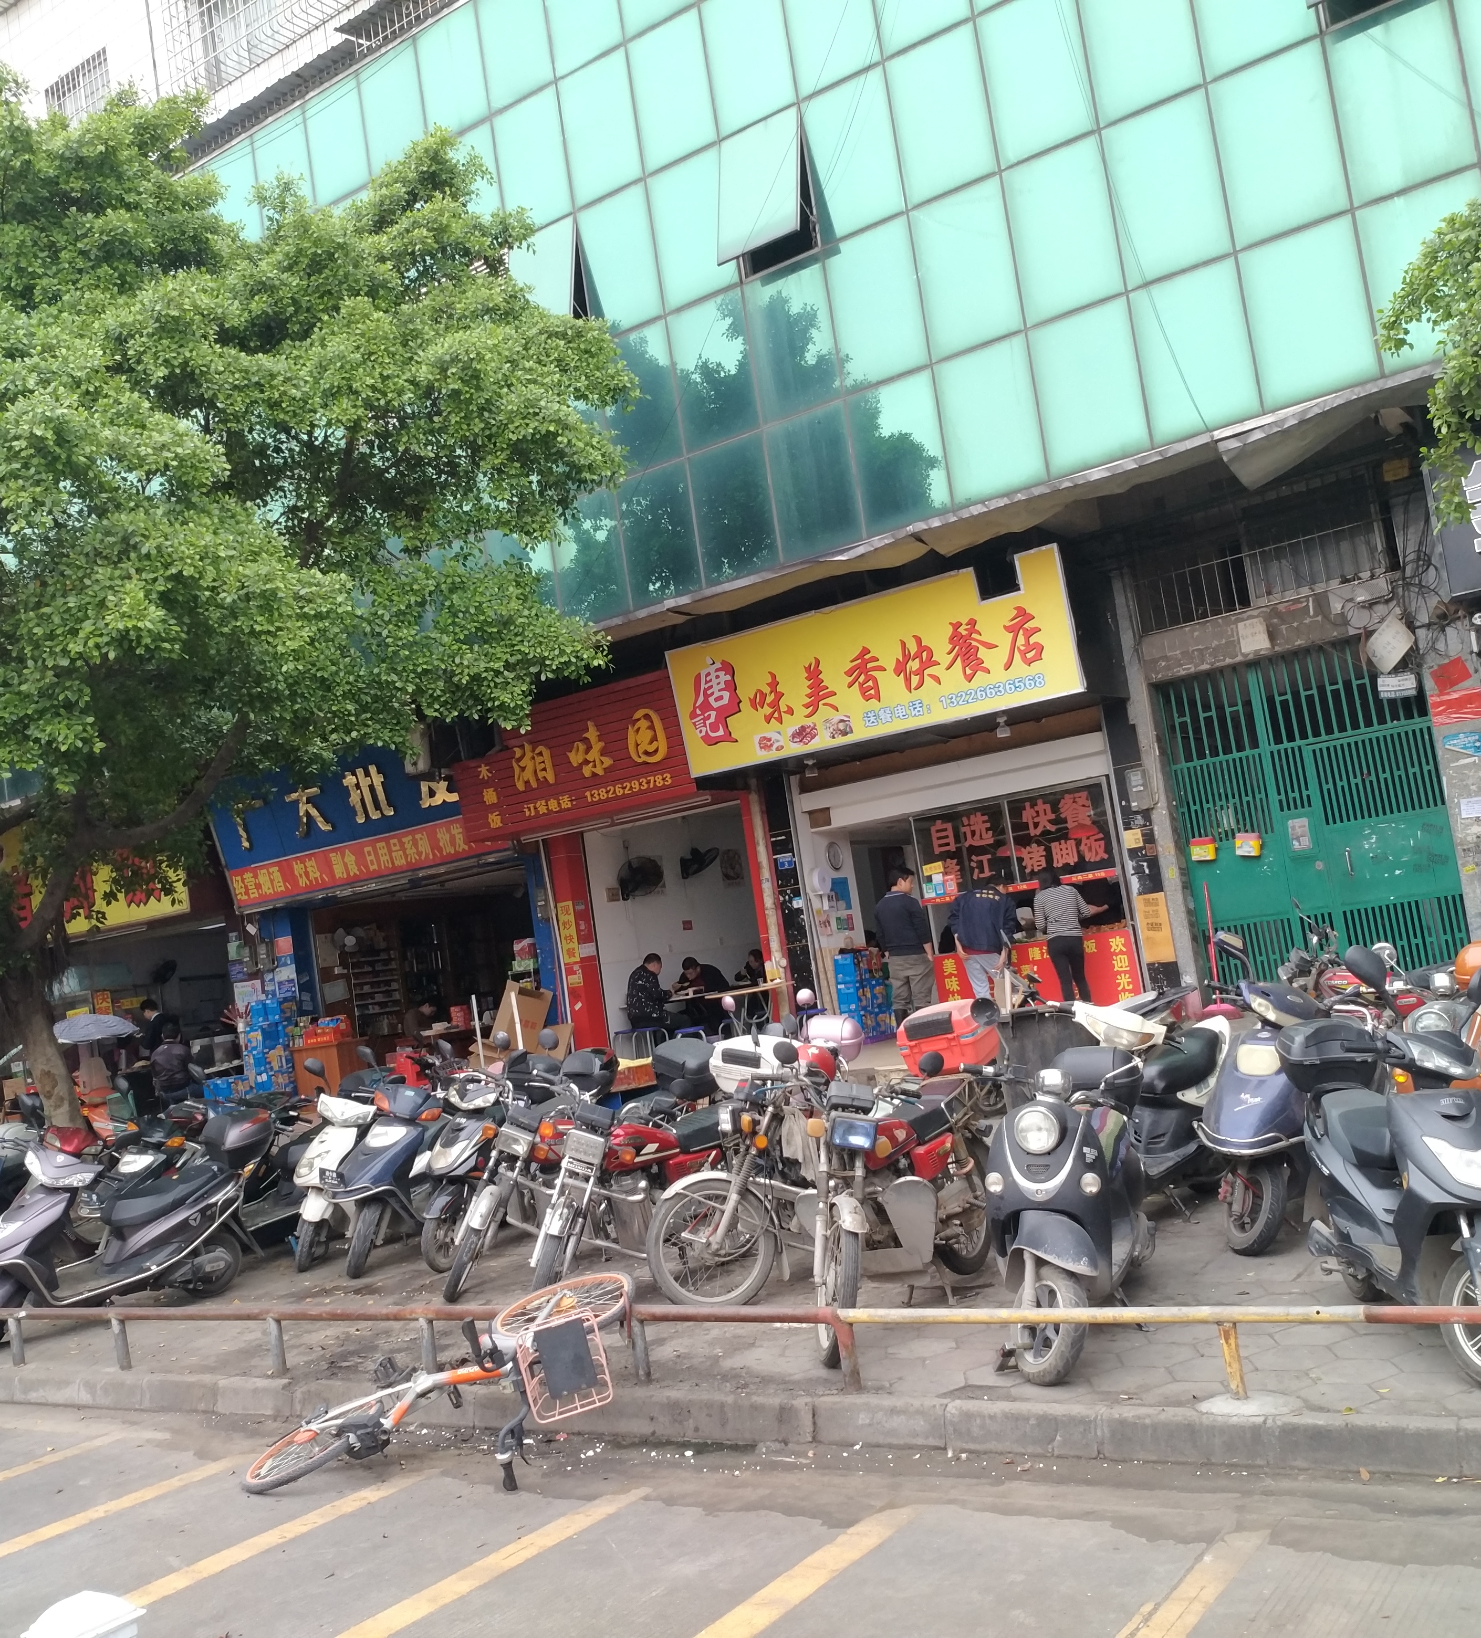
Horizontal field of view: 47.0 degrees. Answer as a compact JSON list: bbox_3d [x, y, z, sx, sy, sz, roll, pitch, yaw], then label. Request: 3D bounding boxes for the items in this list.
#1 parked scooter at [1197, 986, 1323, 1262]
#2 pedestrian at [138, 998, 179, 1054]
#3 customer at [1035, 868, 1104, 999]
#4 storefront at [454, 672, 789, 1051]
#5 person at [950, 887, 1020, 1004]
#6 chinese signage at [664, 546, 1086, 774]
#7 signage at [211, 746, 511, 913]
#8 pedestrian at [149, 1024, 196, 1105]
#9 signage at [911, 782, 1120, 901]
[{"bbox_3d":[2.484,1.175,7.471,0.700,1.140,1.750,-12,-6,32],"label":"parked scooter"},{"bbox_3d":[-7.010,3.052,20.800,0.420,1.660,0.500,-7,-5,-16],"label":"pedestrian"},{"bbox_3d":[3.264,1.233,16.640,0.550,1.500,0.500,-11,-5,28],"label":"customer"},{"bbox_3d":[-1.346,0.669,20.113,4.382,4.339,1.000,-12,-6,35],"label":"storefront"},{"bbox_3d":[2.502,1.340,17.040,0.620,1.520,0.550,-11,-5,27],"label":"person"},{"bbox_3d":[1.220,-1.480,16.893,4.560,1.370,0.160,-12,-6,35],"label":"chinese signage"},{"bbox_3d":[-5.015,0.002,22.355,5.388,1.724,0.250,-12,-6,35],"label":"signage"},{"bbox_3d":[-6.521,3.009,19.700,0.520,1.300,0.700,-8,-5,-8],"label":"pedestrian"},{"bbox_3d":[2.683,0.241,16.920,2.150,0.910,0.060,-12,-6,35],"label":"signage"}]

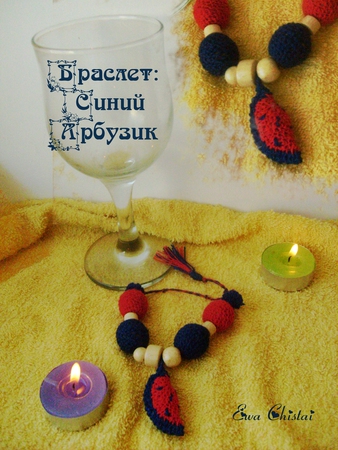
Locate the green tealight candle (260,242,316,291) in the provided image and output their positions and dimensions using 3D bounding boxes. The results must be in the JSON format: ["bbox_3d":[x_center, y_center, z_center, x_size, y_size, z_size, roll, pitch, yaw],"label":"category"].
[{"bbox_3d":[0.088,0.032,0.339,0.039,0.018,0.039,-4,37,0],"label":"green tealight candle"}]

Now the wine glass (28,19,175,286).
[{"bbox_3d":[-0.036,-0.043,0.311,0.080,0.170,0.080,-4,37,0],"label":"wine glass"}]

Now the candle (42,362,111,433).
[{"bbox_3d":[-0.054,0.100,0.267,0.038,0.018,0.038,-2,37,0],"label":"candle"}]

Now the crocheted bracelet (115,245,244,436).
[{"bbox_3d":[0.009,0.059,0.297,0.086,0.022,0.152,-4,37,0],"label":"crocheted bracelet"}]

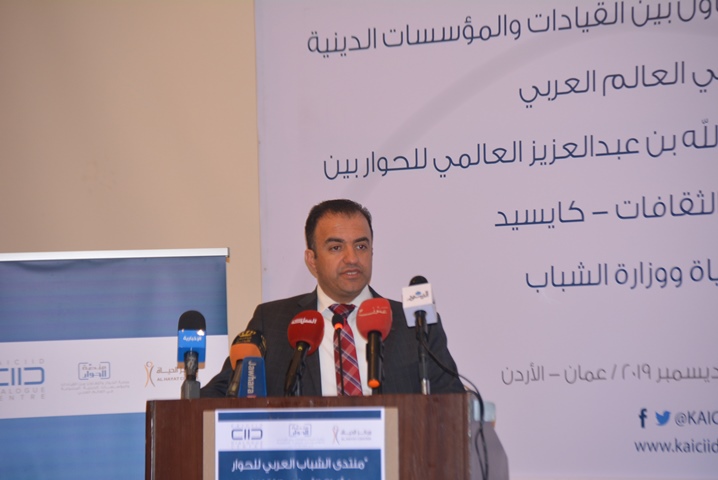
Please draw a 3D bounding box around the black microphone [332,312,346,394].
[{"bbox_3d":[-0.043,0.283,6.650,0.030,0.240,0.040,-3,-15,0],"label":"black microphone"}]

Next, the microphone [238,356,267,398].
[{"bbox_3d":[-0.246,0.330,6.570,0.066,0.160,0.060,1,-28,0],"label":"microphone"}]

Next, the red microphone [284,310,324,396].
[{"bbox_3d":[-0.129,0.267,6.600,0.085,0.250,0.085,14,-38,0],"label":"red microphone"}]

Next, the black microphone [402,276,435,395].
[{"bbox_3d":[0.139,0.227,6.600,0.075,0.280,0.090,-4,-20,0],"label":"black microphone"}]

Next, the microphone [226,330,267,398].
[{"bbox_3d":[-0.272,0.302,6.620,0.085,0.240,0.085,18,-38,0],"label":"microphone"}]

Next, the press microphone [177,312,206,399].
[{"bbox_3d":[-0.390,0.274,6.600,0.066,0.270,0.068,1,-38,0],"label":"press microphone"}]

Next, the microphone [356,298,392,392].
[{"bbox_3d":[0.036,0.243,6.600,0.085,0.245,0.085,0,-38,0],"label":"microphone"}]

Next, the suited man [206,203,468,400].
[{"bbox_3d":[-0.055,0.774,6.969,0.630,1.750,0.420,-1,-2,-5],"label":"suited man"}]

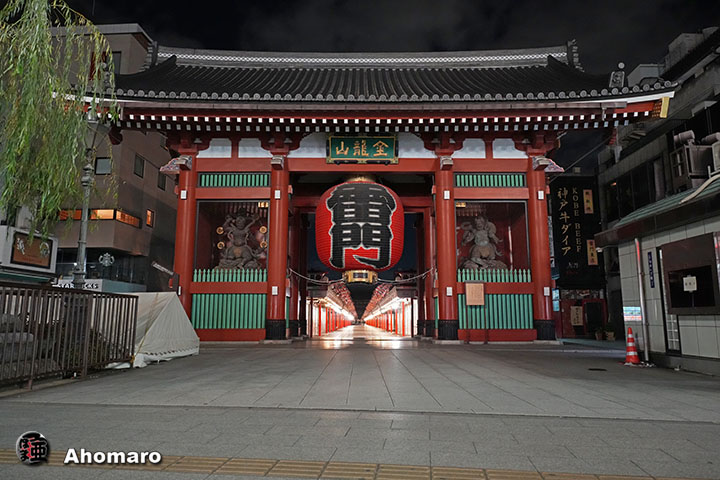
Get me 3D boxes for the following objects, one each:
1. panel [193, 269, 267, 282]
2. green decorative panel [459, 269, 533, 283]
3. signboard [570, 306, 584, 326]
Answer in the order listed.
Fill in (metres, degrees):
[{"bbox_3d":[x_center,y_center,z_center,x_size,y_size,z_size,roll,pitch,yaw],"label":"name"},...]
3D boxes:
[{"bbox_3d":[-4.142,1.133,15.961,2.346,0.447,0.100,0,-9,0],"label":"panel"},{"bbox_3d":[4.553,1.203,16.877,2.505,0.463,0.090,0,-9,0],"label":"green decorative panel"},{"bbox_3d":[8.286,2.912,19.080,0.523,0.743,0.080,0,-9,0],"label":"signboard"}]

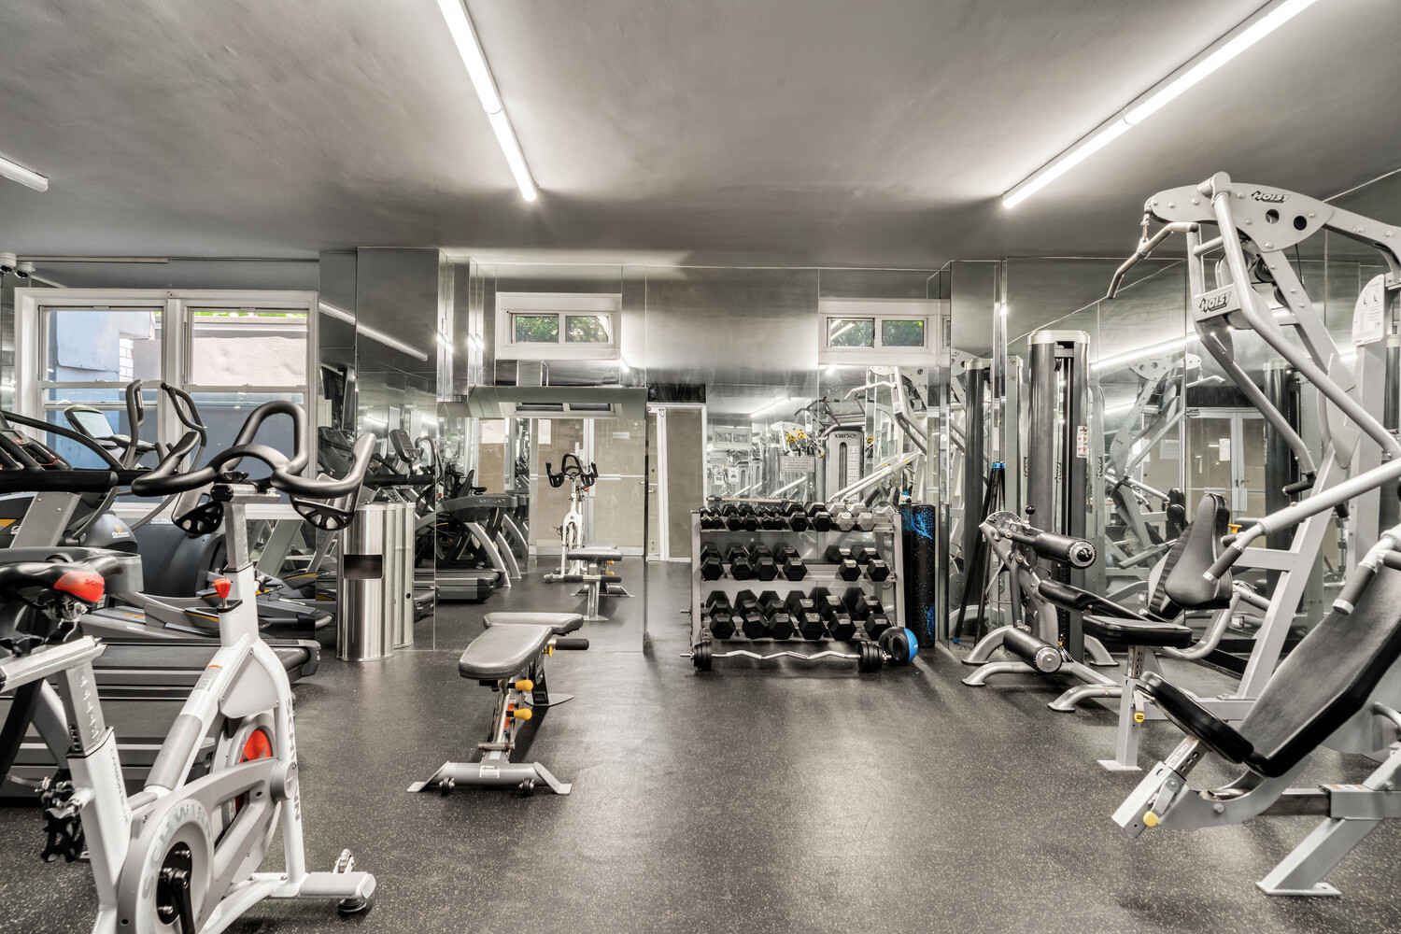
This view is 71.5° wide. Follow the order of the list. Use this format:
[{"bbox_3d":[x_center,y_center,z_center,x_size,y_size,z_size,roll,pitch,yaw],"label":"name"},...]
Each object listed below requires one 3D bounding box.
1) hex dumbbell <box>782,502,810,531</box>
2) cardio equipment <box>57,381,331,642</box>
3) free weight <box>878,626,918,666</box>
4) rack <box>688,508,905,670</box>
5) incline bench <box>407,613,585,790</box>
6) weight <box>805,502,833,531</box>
[{"bbox_3d":[0.573,0.300,5.880,0.118,0.103,0.260,1,14,-3],"label":"hex dumbbell"},{"bbox_3d":[-3.130,0.303,5.950,1.750,1.650,0.750,1,0,0],"label":"cardio equipment"},{"bbox_3d":[1.176,1.064,5.770,0.230,0.230,0.230,1,0,0],"label":"free weight"},{"bbox_3d":[0.577,0.721,5.940,1.245,0.900,0.540,1,0,0],"label":"rack"},{"bbox_3d":[-0.775,0.936,4.165,0.600,0.460,1.380,1,0,-2],"label":"incline bench"},{"bbox_3d":[0.717,0.300,5.880,0.118,0.103,0.260,1,14,-3],"label":"weight"}]

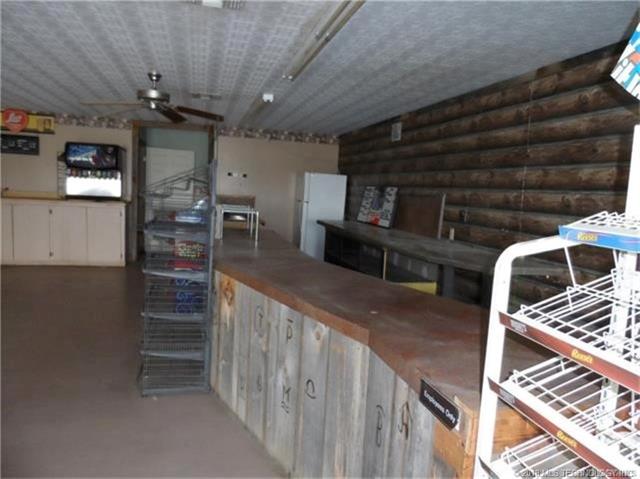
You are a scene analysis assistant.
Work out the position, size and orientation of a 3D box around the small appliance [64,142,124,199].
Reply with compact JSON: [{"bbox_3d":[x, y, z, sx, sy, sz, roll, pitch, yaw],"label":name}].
[{"bbox_3d":[-3.592,-1.082,7.197,0.775,0.864,0.680,1,7,-15],"label":"small appliance"}]

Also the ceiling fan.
[{"bbox_3d":[-1.565,-1.405,4.186,1.360,0.350,1.360,1,7,-15],"label":"ceiling fan"}]

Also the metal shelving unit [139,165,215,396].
[{"bbox_3d":[-1.034,0.224,3.301,0.460,1.564,0.800,1,7,-15],"label":"metal shelving unit"}]

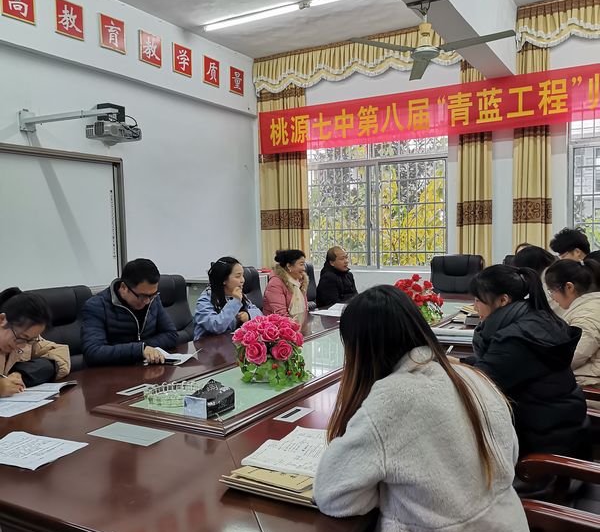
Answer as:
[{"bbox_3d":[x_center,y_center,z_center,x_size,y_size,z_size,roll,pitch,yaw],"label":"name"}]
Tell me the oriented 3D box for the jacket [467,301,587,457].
[{"bbox_3d":[0.943,0.434,2.522,0.520,0.640,0.500,1,4,38],"label":"jacket"}]

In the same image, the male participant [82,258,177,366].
[{"bbox_3d":[-0.851,0.587,3.235,0.700,1.260,0.570,0,3,30],"label":"male participant"}]

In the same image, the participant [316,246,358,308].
[{"bbox_3d":[0.373,0.455,5.353,0.700,1.260,0.530,0,3,30],"label":"participant"}]

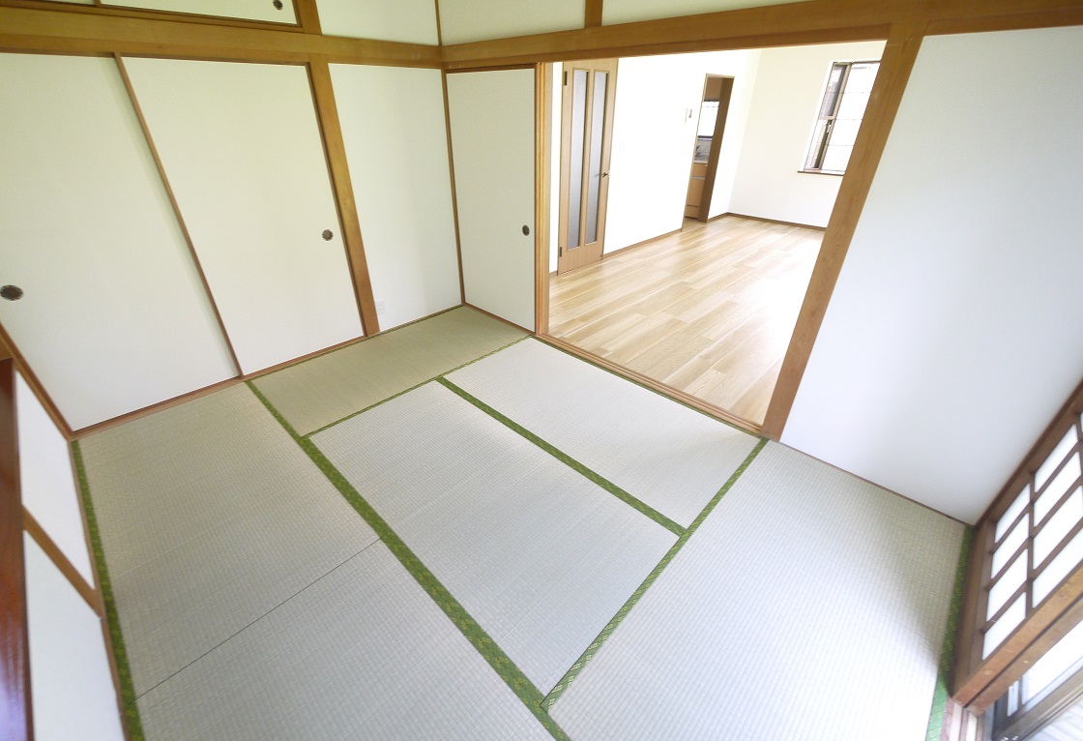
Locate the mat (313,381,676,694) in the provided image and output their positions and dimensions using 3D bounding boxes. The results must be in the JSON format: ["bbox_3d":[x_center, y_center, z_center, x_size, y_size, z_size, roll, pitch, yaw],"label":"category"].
[{"bbox_3d":[-0.349,0.548,2.133,1.790,0.045,0.880,26,40,36],"label":"mat"}]

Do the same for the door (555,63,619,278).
[{"bbox_3d":[0.439,-2.004,4.377,0.040,1.980,0.785,26,40,36],"label":"door"}]

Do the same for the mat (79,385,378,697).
[{"bbox_3d":[-1.593,0.558,2.120,1.741,0.045,0.864,26,40,36],"label":"mat"}]

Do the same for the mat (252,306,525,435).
[{"bbox_3d":[-1.003,-0.092,3.189,0.862,0.045,1.760,26,40,36],"label":"mat"}]

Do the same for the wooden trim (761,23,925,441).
[{"bbox_3d":[1.263,-0.405,1.946,0.107,1.775,0.095,26,40,36],"label":"wooden trim"}]

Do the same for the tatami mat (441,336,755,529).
[{"bbox_3d":[0.259,0.218,2.676,1.790,0.045,0.880,26,40,36],"label":"tatami mat"}]

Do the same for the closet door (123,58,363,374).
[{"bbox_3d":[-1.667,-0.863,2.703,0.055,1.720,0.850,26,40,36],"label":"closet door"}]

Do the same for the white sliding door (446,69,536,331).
[{"bbox_3d":[-0.330,-1.190,3.258,0.865,1.730,0.030,26,40,36],"label":"white sliding door"}]

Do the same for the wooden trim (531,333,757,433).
[{"bbox_3d":[0.620,0.030,2.964,1.720,0.047,0.115,26,40,36],"label":"wooden trim"}]

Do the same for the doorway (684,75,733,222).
[{"bbox_3d":[2.245,-2.968,6.073,0.140,1.875,0.810,26,40,36],"label":"doorway"}]

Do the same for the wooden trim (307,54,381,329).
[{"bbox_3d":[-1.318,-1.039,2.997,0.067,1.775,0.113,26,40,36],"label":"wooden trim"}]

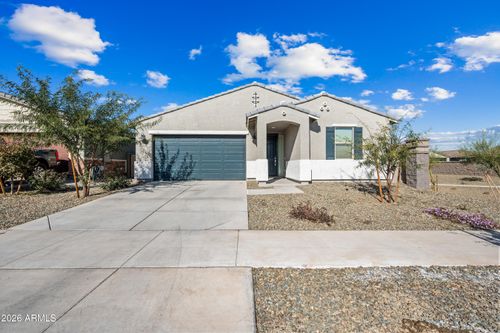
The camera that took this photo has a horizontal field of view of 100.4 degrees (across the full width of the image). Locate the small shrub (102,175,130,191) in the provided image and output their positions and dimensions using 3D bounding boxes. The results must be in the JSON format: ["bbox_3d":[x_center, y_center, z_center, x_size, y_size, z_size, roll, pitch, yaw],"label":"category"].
[{"bbox_3d":[-5.580,0.630,8.700,1.000,0.600,0.900,0,0,0],"label":"small shrub"}]

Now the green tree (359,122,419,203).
[{"bbox_3d":[4.200,-0.120,6.300,1.750,2.400,1.650,0,0,0],"label":"green tree"}]

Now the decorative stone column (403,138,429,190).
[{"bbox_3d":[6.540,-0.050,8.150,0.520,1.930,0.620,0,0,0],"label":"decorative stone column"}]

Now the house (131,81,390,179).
[{"bbox_3d":[0.150,-1.790,15.200,12.900,5.030,13.200,0,0,0],"label":"house"}]

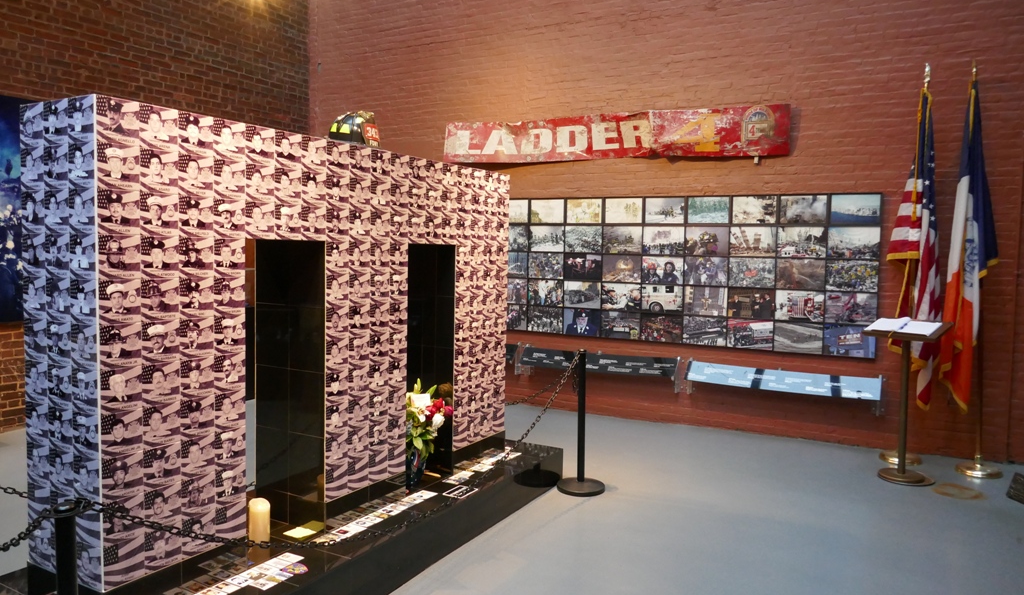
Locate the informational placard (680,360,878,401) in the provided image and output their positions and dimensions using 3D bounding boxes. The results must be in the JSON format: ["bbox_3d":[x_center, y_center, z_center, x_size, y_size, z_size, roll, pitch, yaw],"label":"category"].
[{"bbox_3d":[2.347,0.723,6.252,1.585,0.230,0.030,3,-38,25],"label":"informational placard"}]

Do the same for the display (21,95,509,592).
[{"bbox_3d":[-0.915,0.098,3.696,0.474,1.689,2.738,3,4,29],"label":"display"}]

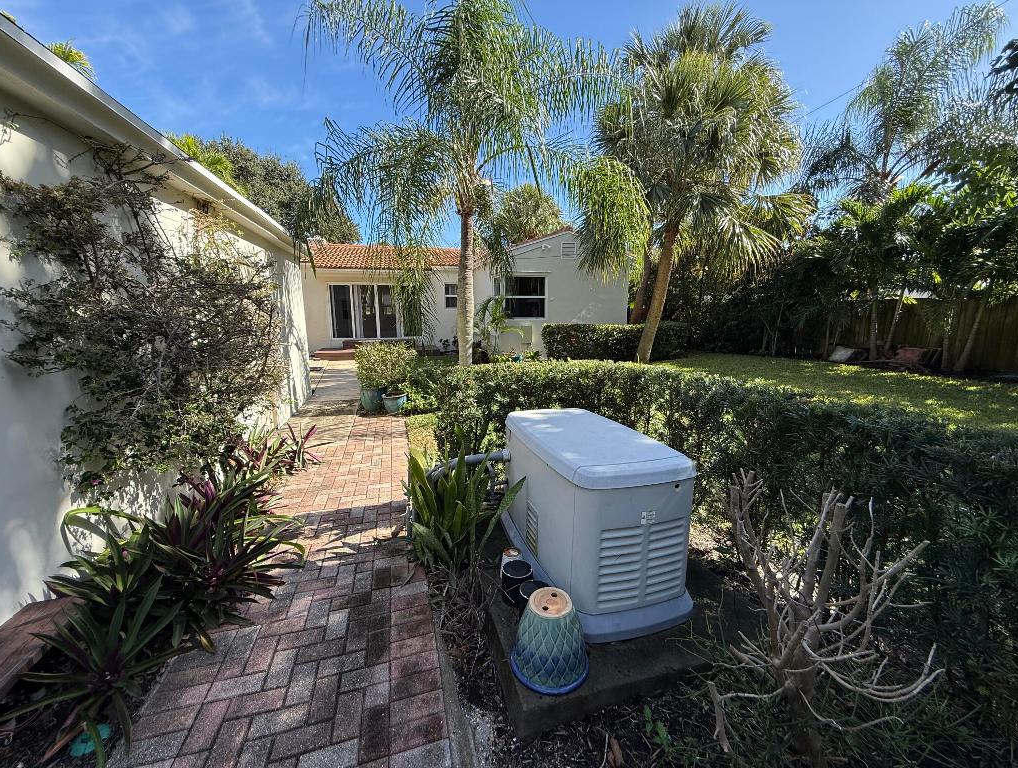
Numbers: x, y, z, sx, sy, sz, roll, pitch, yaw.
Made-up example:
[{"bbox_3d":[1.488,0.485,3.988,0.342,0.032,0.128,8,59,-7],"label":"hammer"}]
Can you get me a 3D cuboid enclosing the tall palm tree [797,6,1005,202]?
[{"bbox_3d":[13.758,-6.412,14.634,5.800,10.600,5.600,8,13,41],"label":"tall palm tree"}]

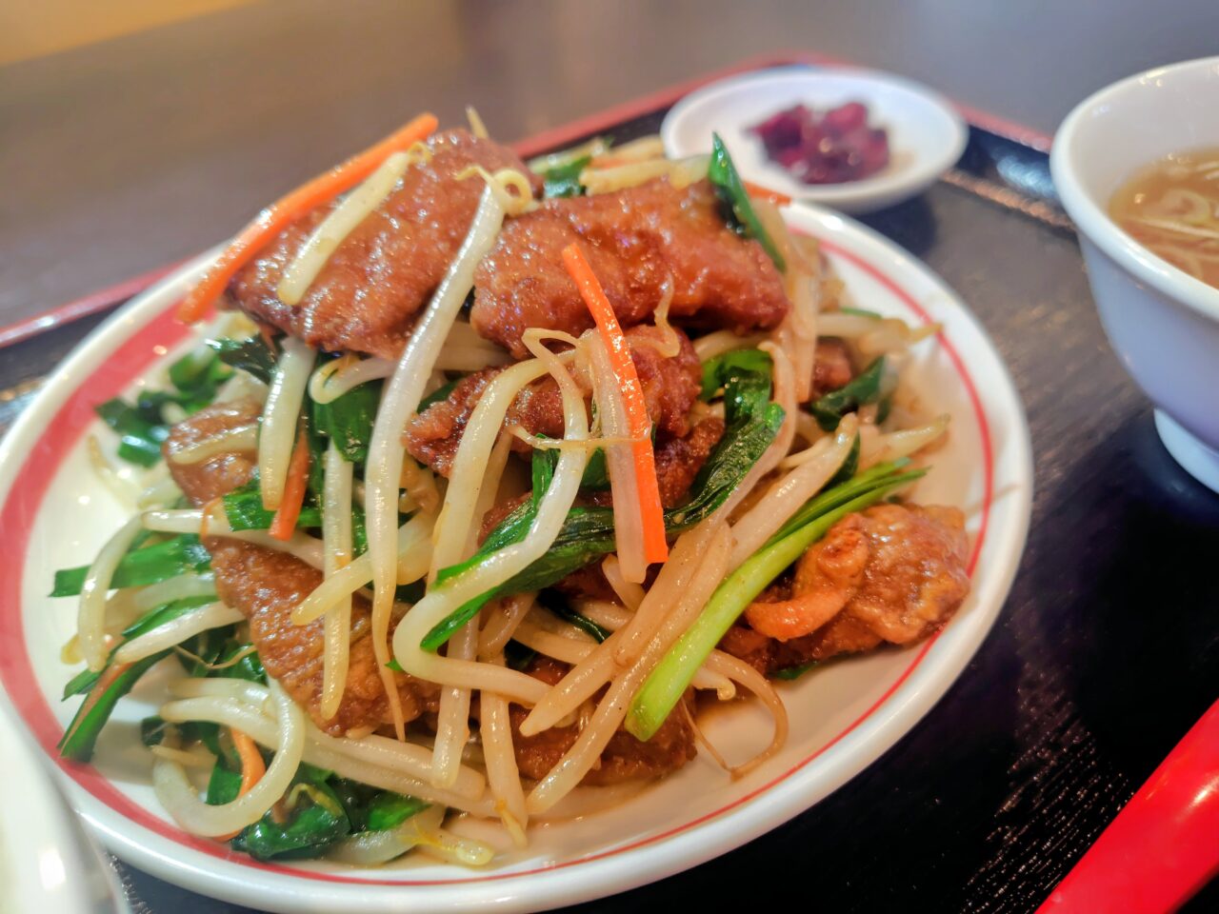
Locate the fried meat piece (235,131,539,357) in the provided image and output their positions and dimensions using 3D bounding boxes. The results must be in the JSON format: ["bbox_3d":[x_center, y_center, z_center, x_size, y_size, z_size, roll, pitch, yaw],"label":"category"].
[{"bbox_3d":[-0.049,-0.046,0.175,0.040,0.017,0.054,30,67,26],"label":"fried meat piece"}]

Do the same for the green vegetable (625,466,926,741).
[{"bbox_3d":[0.028,0.024,0.142,0.011,0.011,0.069,33,57,32],"label":"green vegetable"}]

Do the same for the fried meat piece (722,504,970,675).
[{"bbox_3d":[0.042,0.024,0.147,0.040,0.018,0.027,-15,50,0],"label":"fried meat piece"}]

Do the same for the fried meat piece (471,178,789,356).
[{"bbox_3d":[0.004,-0.039,0.168,0.059,0.017,0.037,-2,61,-4],"label":"fried meat piece"}]

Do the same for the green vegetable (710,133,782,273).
[{"bbox_3d":[0.030,-0.055,0.174,0.007,0.008,0.035,-19,68,-5],"label":"green vegetable"}]

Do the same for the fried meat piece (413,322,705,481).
[{"bbox_3d":[-0.010,-0.010,0.154,0.051,0.021,0.025,-10,59,4],"label":"fried meat piece"}]

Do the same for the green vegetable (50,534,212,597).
[{"bbox_3d":[-0.093,0.021,0.157,0.029,0.006,0.009,-7,51,0],"label":"green vegetable"}]

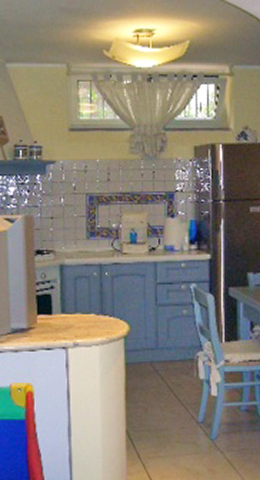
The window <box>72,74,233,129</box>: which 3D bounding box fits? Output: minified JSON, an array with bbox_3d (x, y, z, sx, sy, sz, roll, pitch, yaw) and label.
[{"bbox_3d":[0.168,-1.230,6.450,1.440,0.510,0.110,-2,5,-10],"label":"window"}]

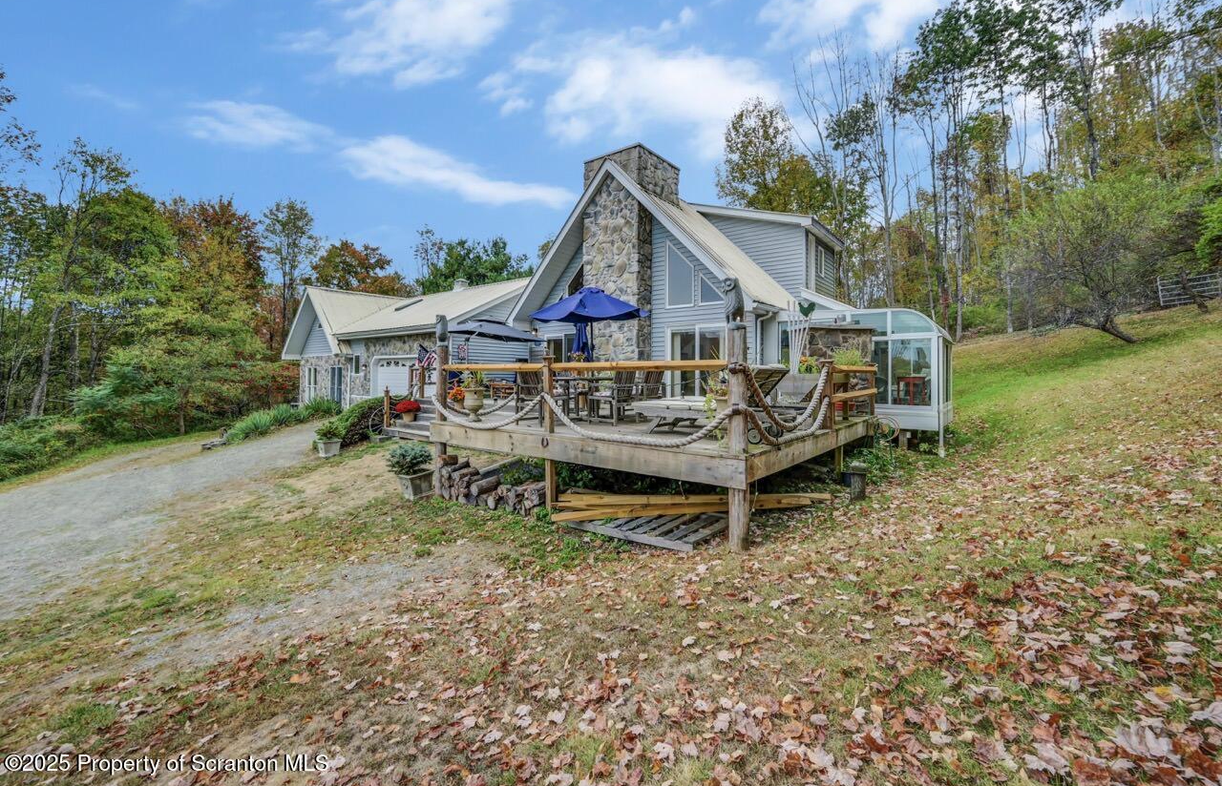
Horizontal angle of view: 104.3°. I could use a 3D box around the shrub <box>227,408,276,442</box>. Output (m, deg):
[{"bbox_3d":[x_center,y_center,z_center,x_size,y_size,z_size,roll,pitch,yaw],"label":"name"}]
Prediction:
[{"bbox_3d":[-10.424,0.955,13.774,1.212,0.892,1.212,-1,2,-37],"label":"shrub"}]

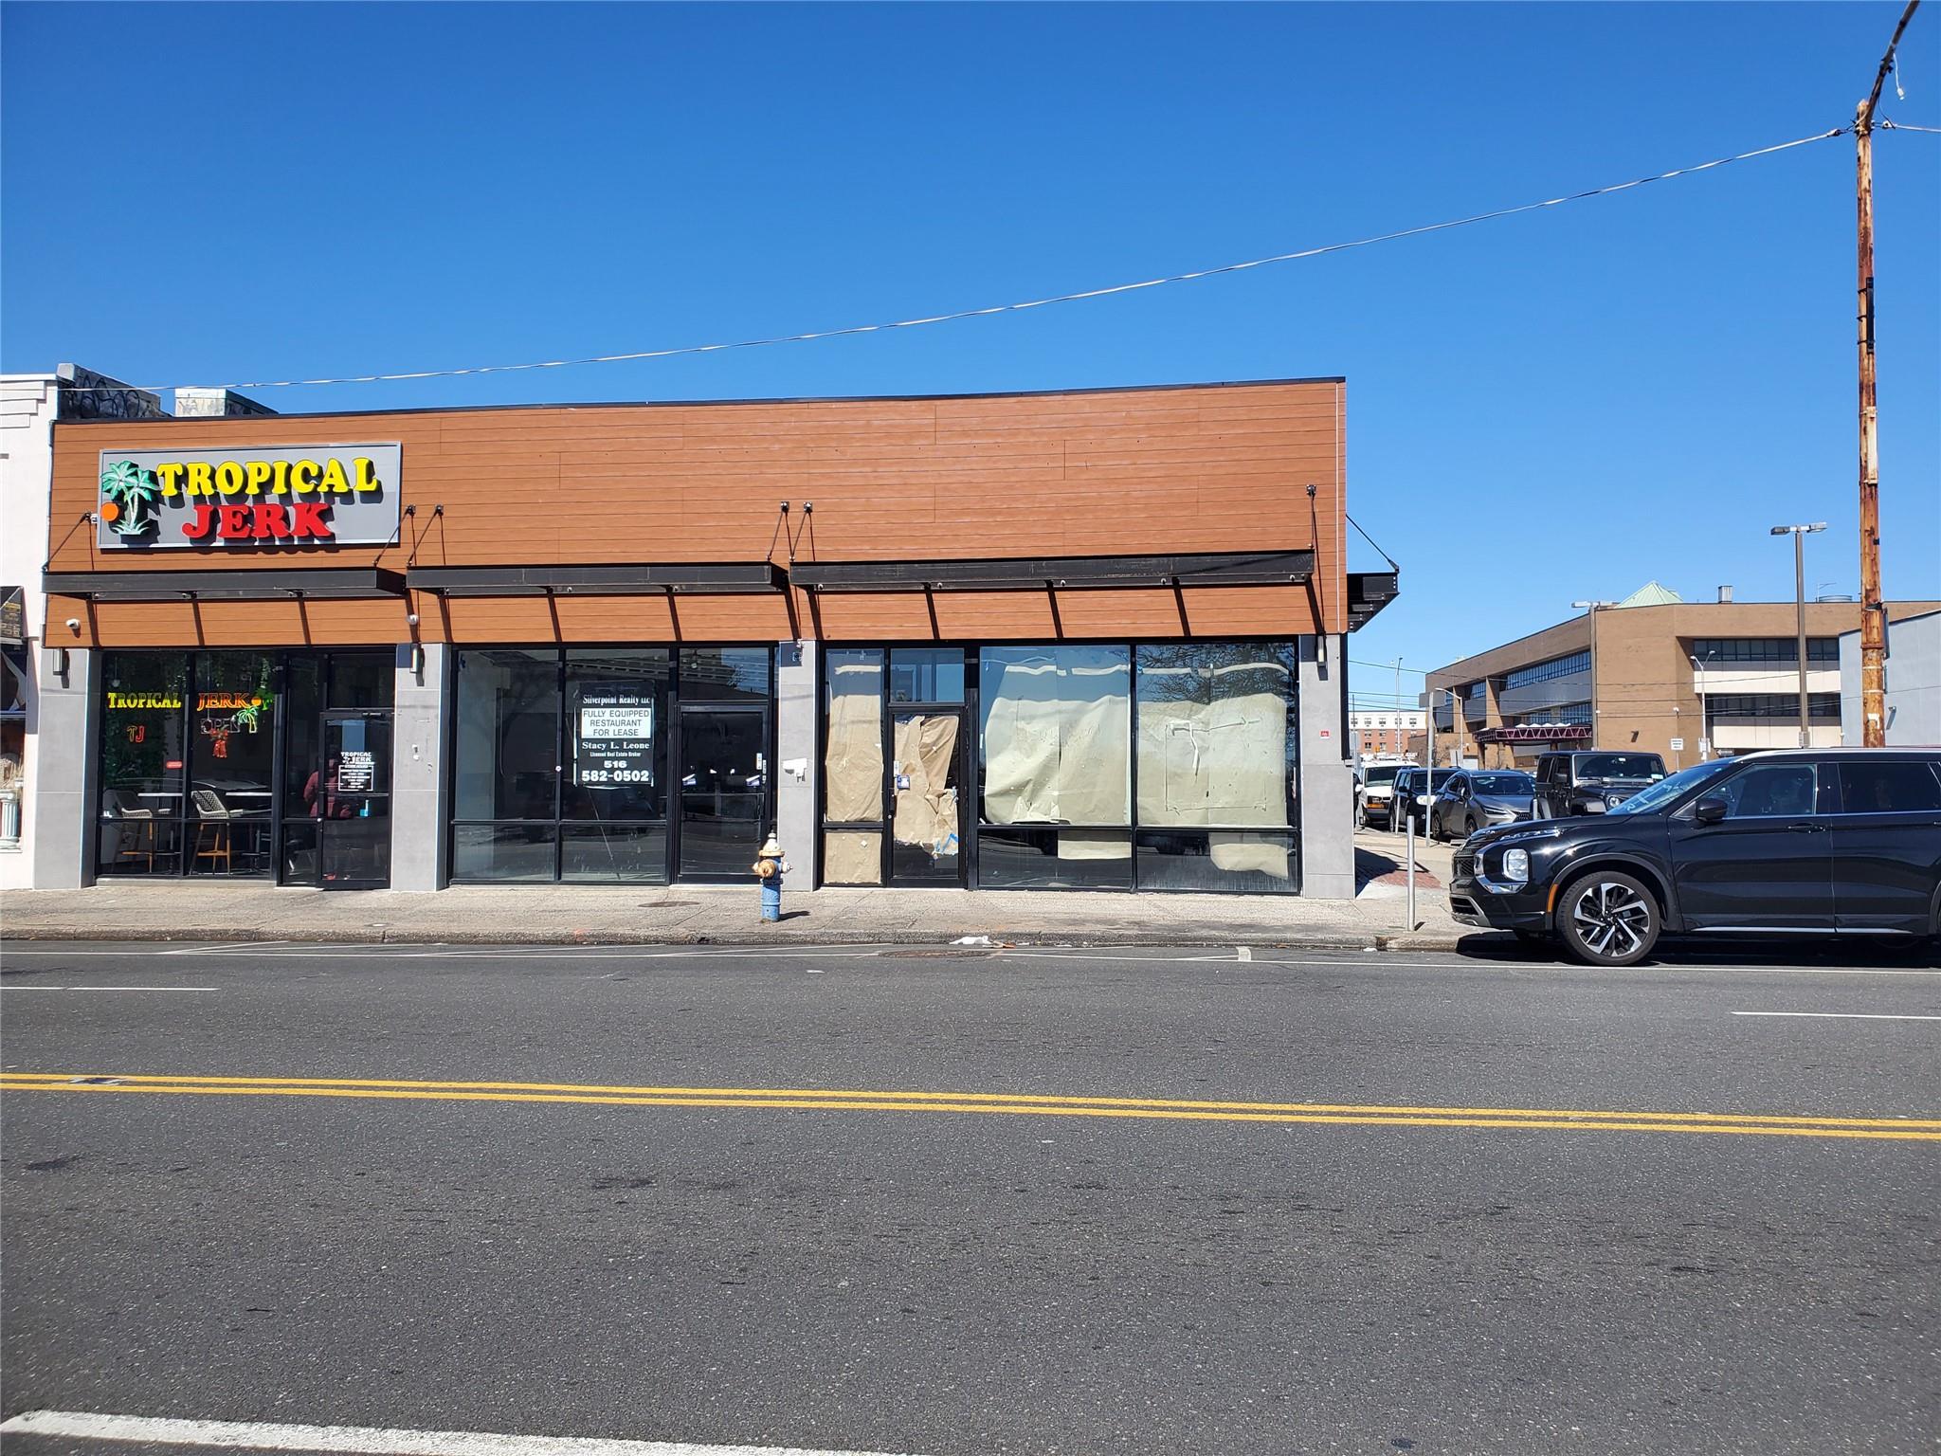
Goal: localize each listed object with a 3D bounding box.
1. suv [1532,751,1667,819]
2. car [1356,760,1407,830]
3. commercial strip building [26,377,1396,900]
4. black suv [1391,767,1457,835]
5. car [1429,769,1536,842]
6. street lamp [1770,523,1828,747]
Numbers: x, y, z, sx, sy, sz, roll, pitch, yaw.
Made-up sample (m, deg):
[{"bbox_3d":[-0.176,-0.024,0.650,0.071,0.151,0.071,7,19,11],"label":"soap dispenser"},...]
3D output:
[{"bbox_3d":[11.189,1.362,25.400,1.870,1.830,4.200,0,-3,7],"label":"suv"},{"bbox_3d":[12.979,2.150,46.300,2.020,2.100,5.600,0,-3,6],"label":"car"},{"bbox_3d":[-2.794,-0.699,24.409,16.822,5.962,14.000,0,-3,7],"label":"commercial strip building"},{"bbox_3d":[12.428,2.014,39.500,1.920,1.800,4.750,0,-3,7],"label":"black suv"},{"bbox_3d":[12.148,1.853,34.300,1.870,1.650,4.660,0,-3,4],"label":"car"},{"bbox_3d":[20.446,-1.104,35.809,1.300,7.799,0.400,-1,-3,20],"label":"street lamp"}]

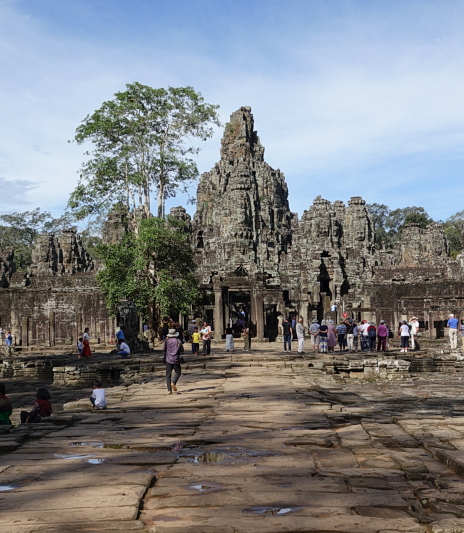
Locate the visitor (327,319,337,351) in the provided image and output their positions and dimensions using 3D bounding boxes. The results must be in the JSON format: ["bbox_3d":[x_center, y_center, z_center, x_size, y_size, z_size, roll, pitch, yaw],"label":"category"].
[{"bbox_3d":[4.999,3.493,37.800,0.460,1.617,0.330,0,-5,3],"label":"visitor"}]

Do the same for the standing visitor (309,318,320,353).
[{"bbox_3d":[4.136,3.469,37.600,0.530,1.699,0.360,0,-5,5],"label":"standing visitor"}]

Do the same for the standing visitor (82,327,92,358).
[{"bbox_3d":[-7.049,3.737,36.800,0.380,1.466,0.420,1,-5,-9],"label":"standing visitor"}]

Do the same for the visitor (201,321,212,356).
[{"bbox_3d":[-1.168,3.321,34.600,0.500,1.556,0.400,-1,-5,8],"label":"visitor"}]

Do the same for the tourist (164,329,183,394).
[{"bbox_3d":[-1.479,2.416,19.100,0.550,1.664,0.480,0,-5,-5],"label":"tourist"}]

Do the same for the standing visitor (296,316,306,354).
[{"bbox_3d":[3.377,3.372,36.600,0.400,1.714,0.500,3,-5,-30],"label":"standing visitor"}]

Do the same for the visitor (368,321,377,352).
[{"bbox_3d":[7.021,3.528,37.800,0.480,1.529,0.420,0,-5,0],"label":"visitor"}]

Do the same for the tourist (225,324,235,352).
[{"bbox_3d":[-0.077,3.638,38.600,0.470,1.479,0.350,0,-5,0],"label":"tourist"}]

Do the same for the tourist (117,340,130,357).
[{"bbox_3d":[-4.740,3.593,33.000,0.620,0.795,0.480,-1,-5,8],"label":"tourist"}]

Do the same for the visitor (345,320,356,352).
[{"bbox_3d":[5.878,3.444,37.600,0.560,1.709,0.420,0,-5,-3],"label":"visitor"}]

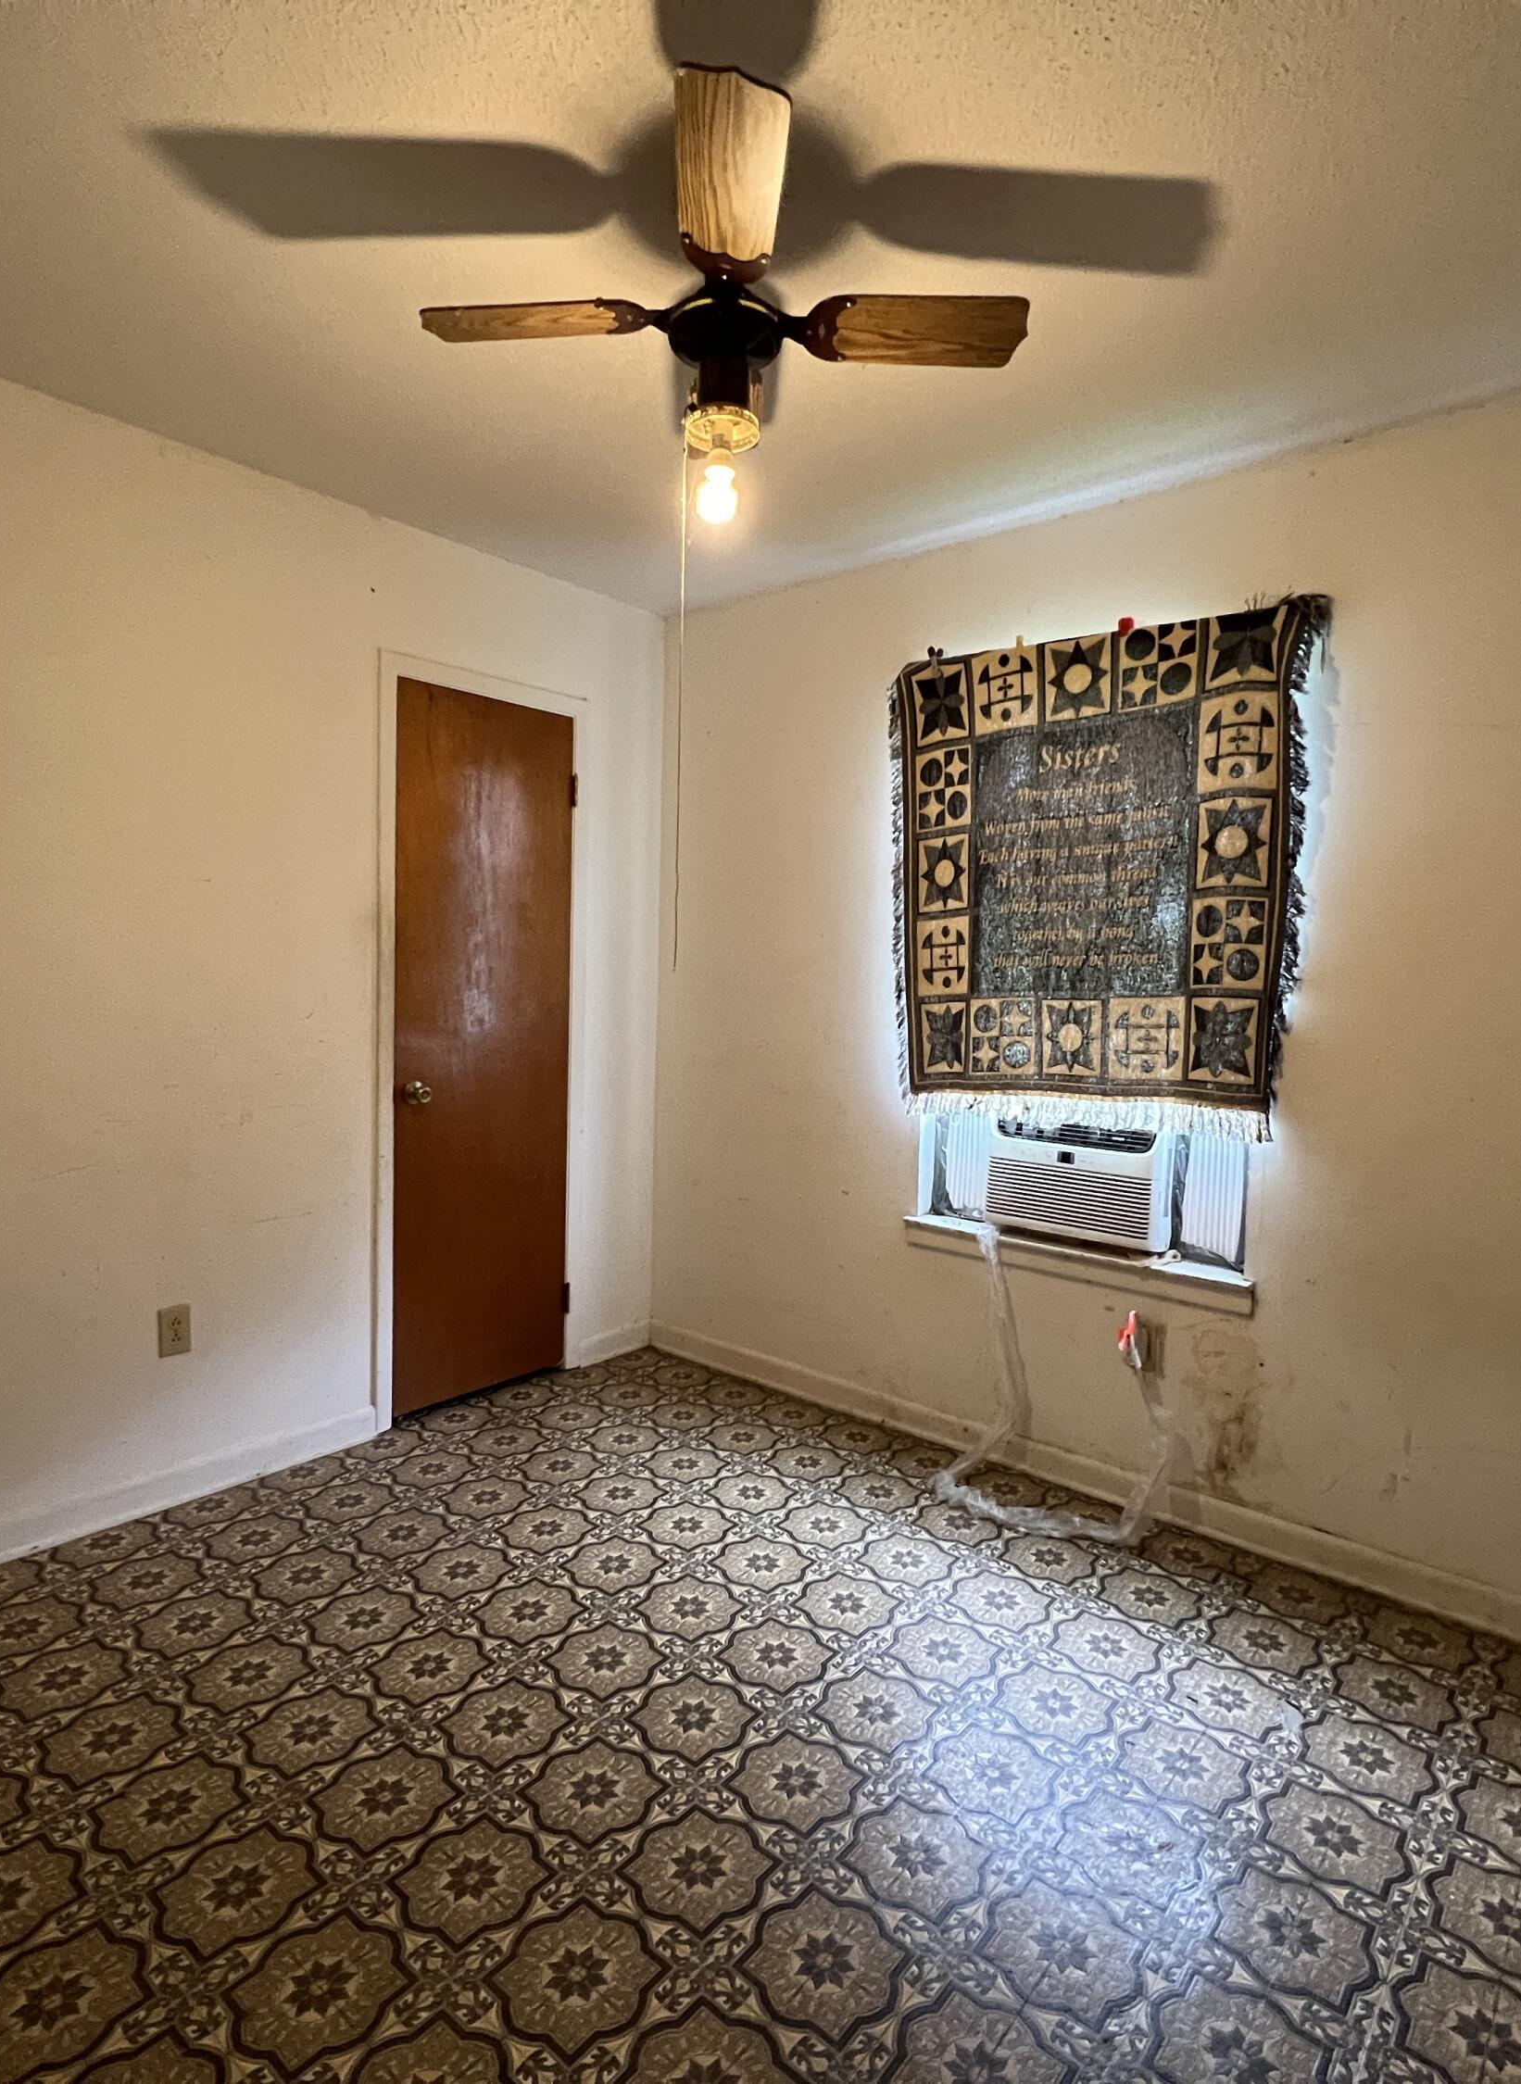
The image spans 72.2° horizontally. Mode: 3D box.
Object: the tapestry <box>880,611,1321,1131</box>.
[{"bbox_3d":[0.779,-0.399,2.609,1.052,1.198,0.055,4,4,40],"label":"tapestry"}]

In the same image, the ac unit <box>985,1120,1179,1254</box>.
[{"bbox_3d":[0.889,0.323,2.757,0.440,0.325,0.393,4,4,40],"label":"ac unit"}]

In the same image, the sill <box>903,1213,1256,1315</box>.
[{"bbox_3d":[0.787,0.559,2.683,0.916,0.083,0.106,4,4,40],"label":"sill"}]

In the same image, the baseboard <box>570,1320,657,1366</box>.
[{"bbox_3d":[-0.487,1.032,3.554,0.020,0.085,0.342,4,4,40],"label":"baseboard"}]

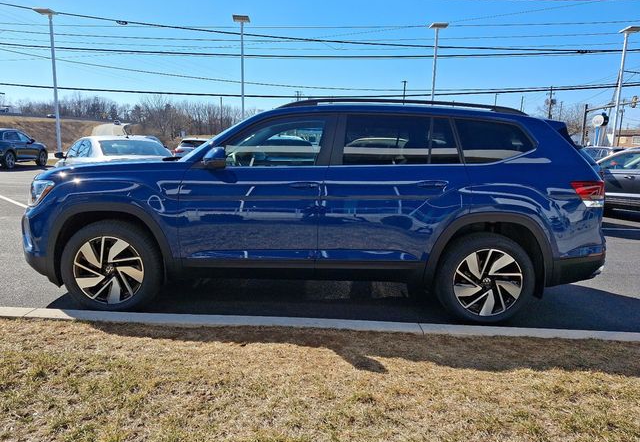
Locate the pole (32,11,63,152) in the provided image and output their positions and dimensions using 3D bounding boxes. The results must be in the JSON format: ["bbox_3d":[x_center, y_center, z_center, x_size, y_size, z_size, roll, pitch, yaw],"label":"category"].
[{"bbox_3d":[-13.858,-6.774,23.864,0.700,7.640,1.050,1,10,0],"label":"pole"}]

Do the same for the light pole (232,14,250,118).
[{"bbox_3d":[-4.054,-6.506,23.869,0.700,7.570,1.050,1,10,0],"label":"light pole"}]

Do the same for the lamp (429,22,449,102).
[{"bbox_3d":[5.923,-6.224,23.877,0.700,7.480,1.050,1,10,0],"label":"lamp"}]

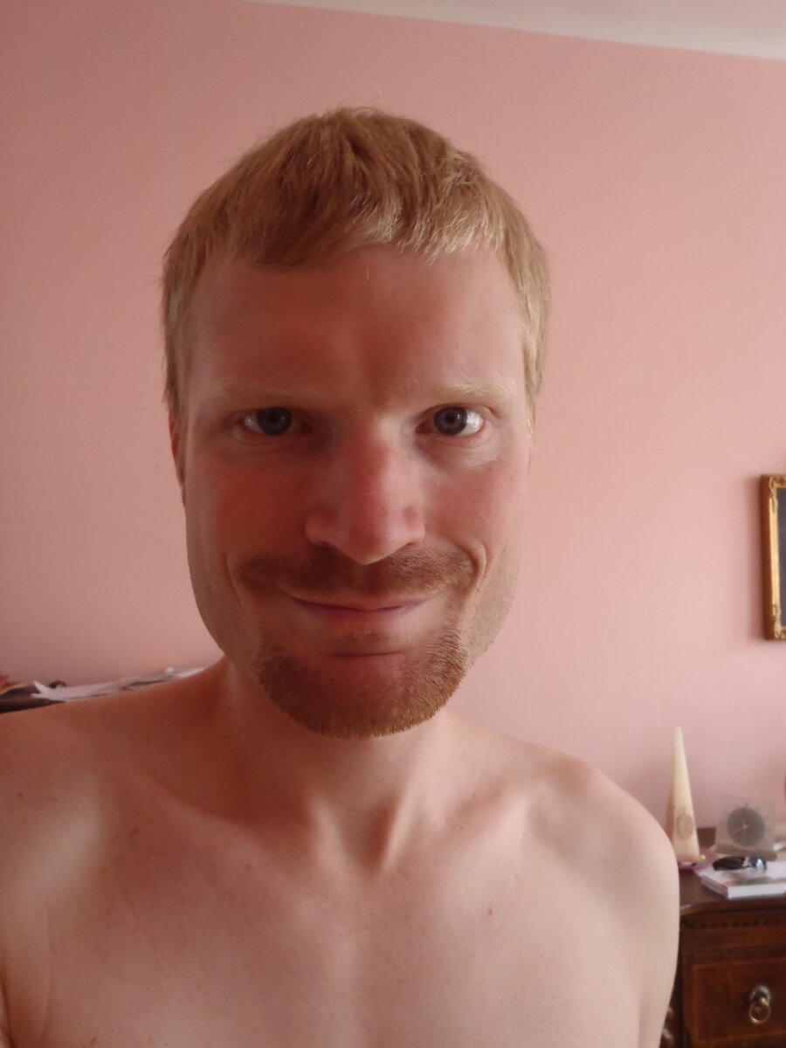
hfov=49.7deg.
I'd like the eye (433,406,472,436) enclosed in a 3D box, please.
[{"bbox_3d":[0.021,-0.037,0.303,0.015,0.011,0.011,0,-2,-3],"label":"eye"}]

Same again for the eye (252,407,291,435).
[{"bbox_3d":[-0.043,-0.037,0.303,0.015,0.011,0.011,0,-2,-4],"label":"eye"}]

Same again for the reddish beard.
[{"bbox_3d":[-0.014,0.042,0.304,0.087,0.069,0.046,0,-2,-3],"label":"reddish beard"}]

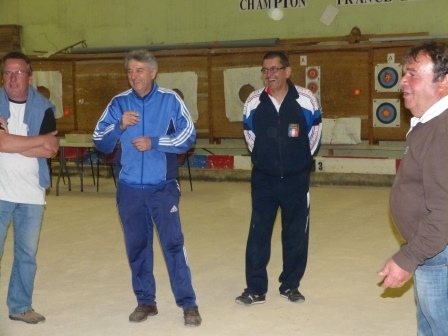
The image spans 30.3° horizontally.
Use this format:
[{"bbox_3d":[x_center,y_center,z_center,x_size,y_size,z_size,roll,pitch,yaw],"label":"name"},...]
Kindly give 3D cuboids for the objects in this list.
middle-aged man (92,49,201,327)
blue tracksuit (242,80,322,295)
[{"bbox_3d":[-0.494,0.117,5.279,0.630,1.730,0.430,0,6,14],"label":"middle-aged man"},{"bbox_3d":[0.402,0.127,5.695,0.550,1.460,0.340,0,5,8],"label":"blue tracksuit"}]

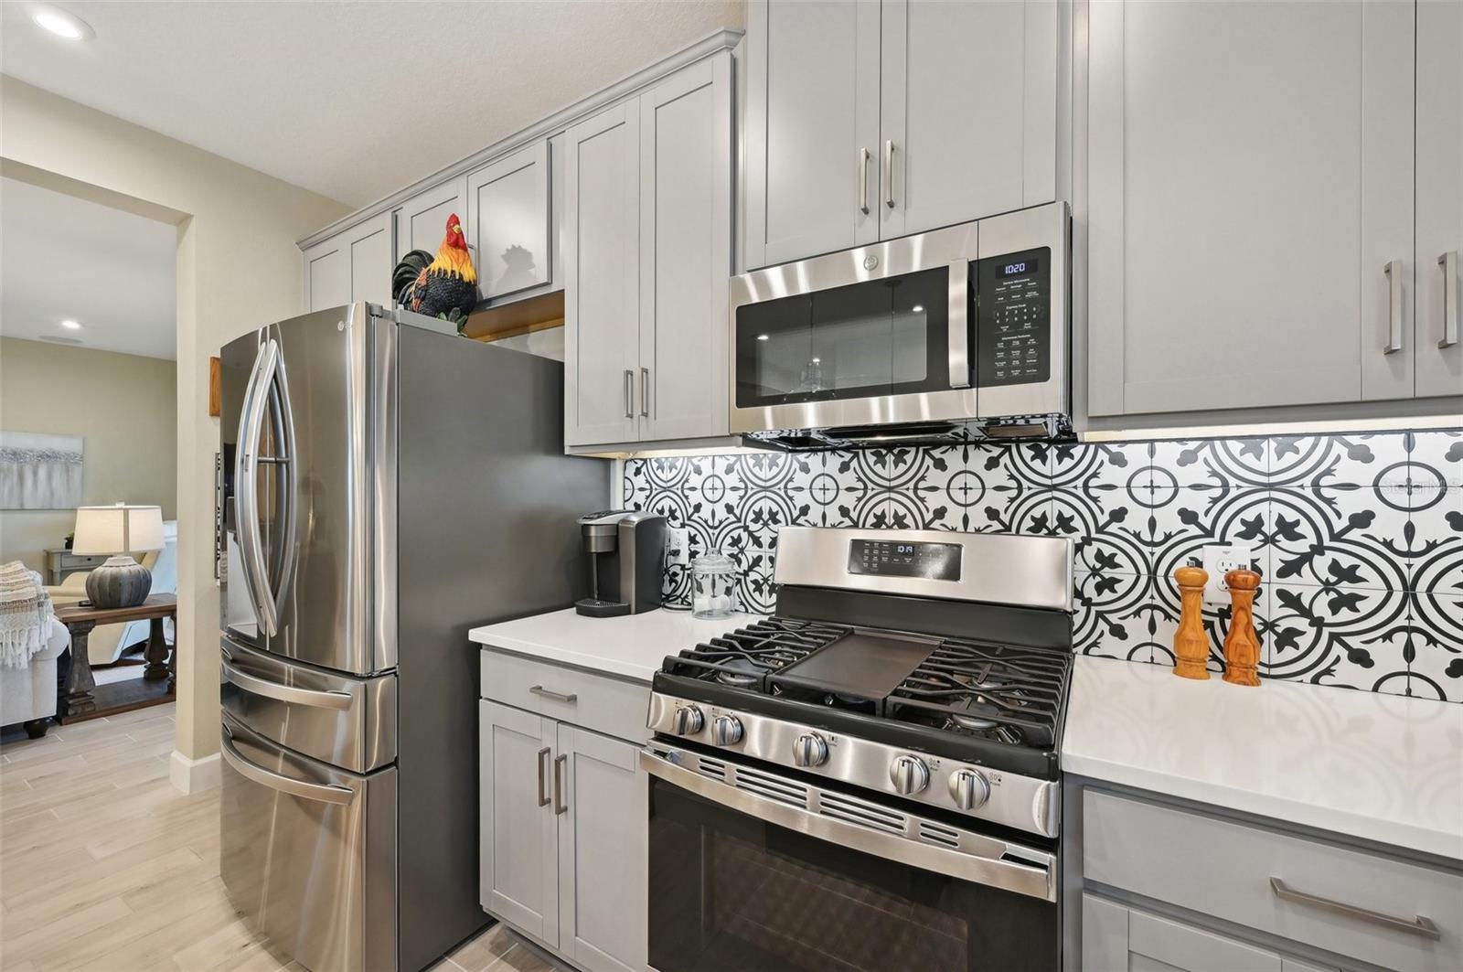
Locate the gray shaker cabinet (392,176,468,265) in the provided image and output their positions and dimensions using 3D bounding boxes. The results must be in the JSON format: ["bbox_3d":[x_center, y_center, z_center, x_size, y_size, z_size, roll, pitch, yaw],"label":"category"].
[{"bbox_3d":[-1.113,-0.923,2.430,0.480,0.510,0.345,0,-1,32],"label":"gray shaker cabinet"}]

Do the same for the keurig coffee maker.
[{"bbox_3d":[-0.389,0.257,1.971,0.240,0.339,0.305,0,-1,32],"label":"keurig coffee maker"}]

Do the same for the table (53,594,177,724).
[{"bbox_3d":[-3.871,1.056,3.612,0.550,0.608,0.575,0,-1,32],"label":"table"}]

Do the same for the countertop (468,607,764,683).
[{"bbox_3d":[-0.286,0.438,1.743,0.748,0.029,0.633,0,-1,32],"label":"countertop"}]

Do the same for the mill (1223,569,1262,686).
[{"bbox_3d":[1.084,0.294,1.206,0.065,0.245,0.065,0,-1,32],"label":"mill"}]

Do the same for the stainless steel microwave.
[{"bbox_3d":[0.414,-0.331,1.444,0.758,0.429,0.420,0,-1,32],"label":"stainless steel microwave"}]

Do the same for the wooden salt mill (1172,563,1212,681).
[{"bbox_3d":[1.011,0.293,1.249,0.064,0.249,0.064,0,-1,32],"label":"wooden salt mill"}]

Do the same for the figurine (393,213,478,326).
[{"bbox_3d":[-0.918,-0.619,1.742,0.300,0.366,0.200,0,-1,32],"label":"figurine"}]

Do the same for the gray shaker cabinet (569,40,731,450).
[{"bbox_3d":[-0.188,-0.652,1.860,0.690,1.085,0.345,0,-1,32],"label":"gray shaker cabinet"}]

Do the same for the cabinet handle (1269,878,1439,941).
[{"bbox_3d":[0.785,0.534,0.720,0.143,0.011,0.035,0,-1,32],"label":"cabinet handle"}]

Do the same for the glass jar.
[{"bbox_3d":[-0.059,0.322,1.883,0.145,0.205,0.145,0,0,0],"label":"glass jar"}]

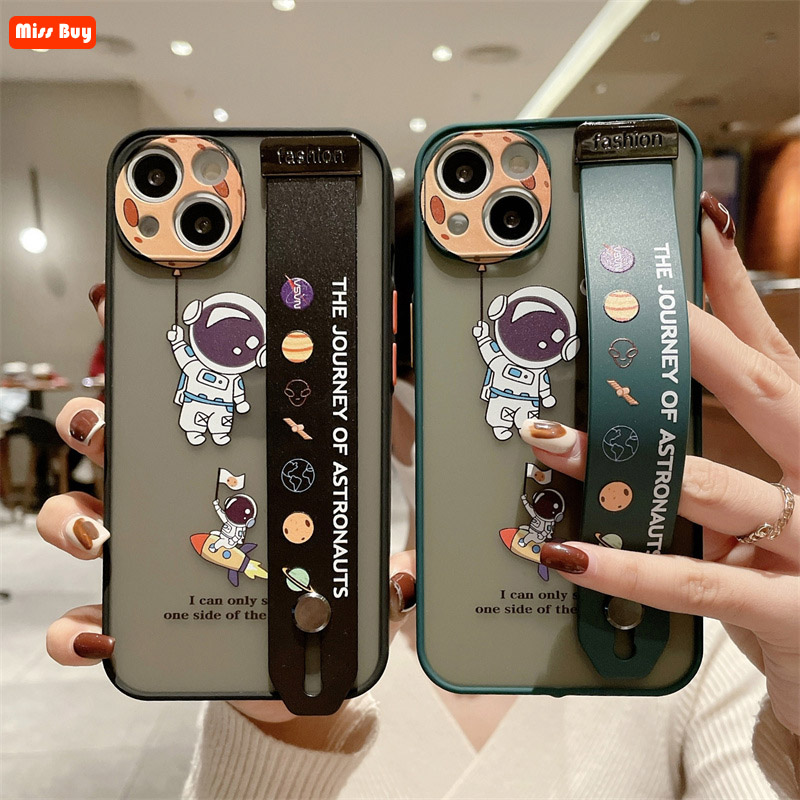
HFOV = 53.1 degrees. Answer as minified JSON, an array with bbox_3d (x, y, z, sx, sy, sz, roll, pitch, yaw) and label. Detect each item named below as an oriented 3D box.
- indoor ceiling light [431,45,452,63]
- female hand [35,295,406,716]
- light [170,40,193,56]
[{"bbox_3d":[0.280,-2.287,5.287,0.130,0.070,0.130,0,8,0],"label":"indoor ceiling light"},{"bbox_3d":[-0.051,0.031,0.238,0.108,0.130,0.065,0,0,0],"label":"female hand"},{"bbox_3d":[-1.411,-2.270,5.173,0.135,0.070,0.135,0,8,0],"label":"light"}]

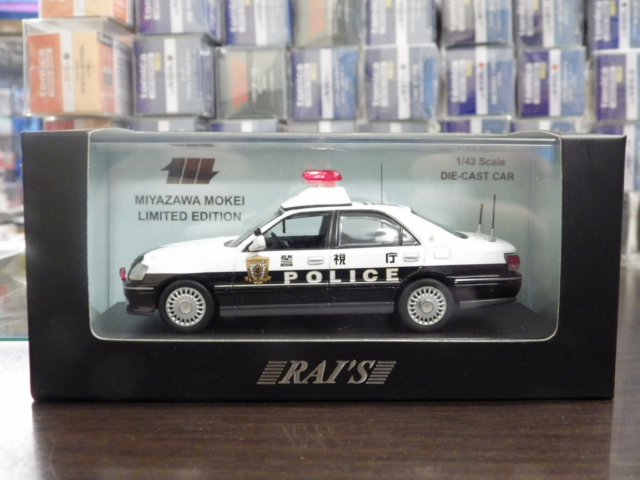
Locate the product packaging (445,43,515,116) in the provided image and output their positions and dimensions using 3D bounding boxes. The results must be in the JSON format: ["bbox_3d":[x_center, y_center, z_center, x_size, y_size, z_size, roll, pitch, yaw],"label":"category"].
[{"bbox_3d":[0.095,-0.099,0.494,0.041,0.043,0.087,0,6,0],"label":"product packaging"}]

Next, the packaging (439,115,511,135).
[{"bbox_3d":[0.093,-0.057,0.498,0.041,0.043,0.087,0,6,0],"label":"packaging"}]

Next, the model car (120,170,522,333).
[{"bbox_3d":[0.000,0.001,0.221,0.114,0.043,0.043,0,6,0],"label":"model car"}]

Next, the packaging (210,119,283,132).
[{"bbox_3d":[-0.044,-0.056,0.498,0.041,0.043,0.087,0,6,0],"label":"packaging"}]

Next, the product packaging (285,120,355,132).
[{"bbox_3d":[0.001,-0.055,0.498,0.041,0.043,0.087,0,6,0],"label":"product packaging"}]

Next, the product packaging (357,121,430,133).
[{"bbox_3d":[0.044,-0.055,0.498,0.041,0.043,0.087,0,6,0],"label":"product packaging"}]

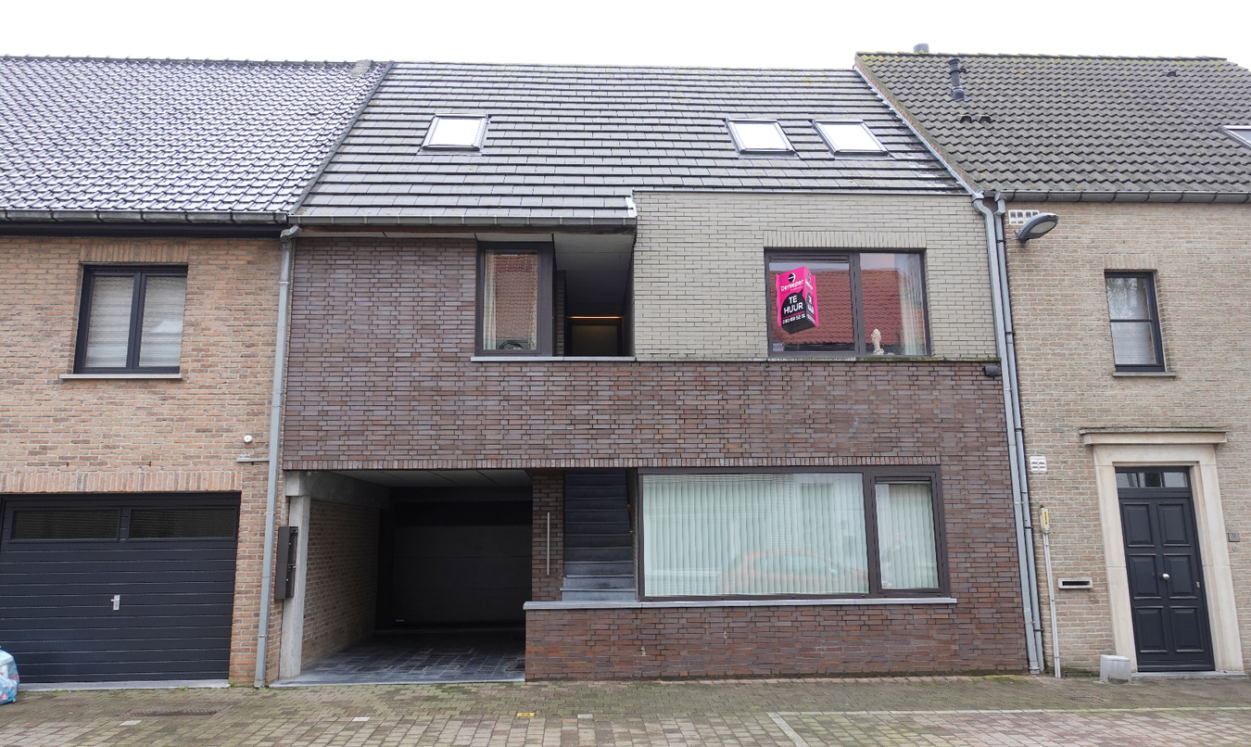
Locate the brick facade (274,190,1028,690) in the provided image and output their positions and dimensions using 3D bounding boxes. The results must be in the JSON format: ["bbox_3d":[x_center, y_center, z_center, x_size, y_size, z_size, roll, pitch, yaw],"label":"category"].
[{"bbox_3d":[0.330,0.649,10.268,8.730,5.870,0.600,0,-10,-3],"label":"brick facade"}]

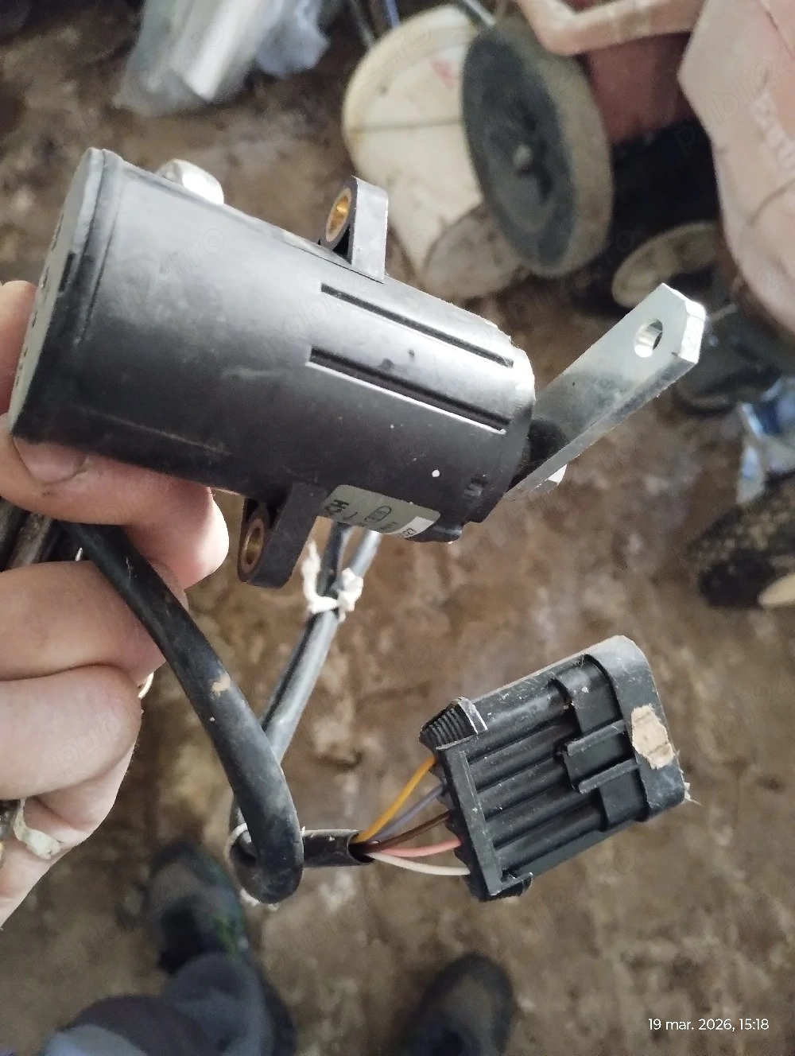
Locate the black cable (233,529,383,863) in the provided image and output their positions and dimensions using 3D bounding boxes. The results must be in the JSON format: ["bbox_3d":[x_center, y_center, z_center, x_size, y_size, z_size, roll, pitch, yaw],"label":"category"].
[{"bbox_3d":[-0.022,0.035,0.256,0.028,0.185,0.020,2,114,5],"label":"black cable"}]

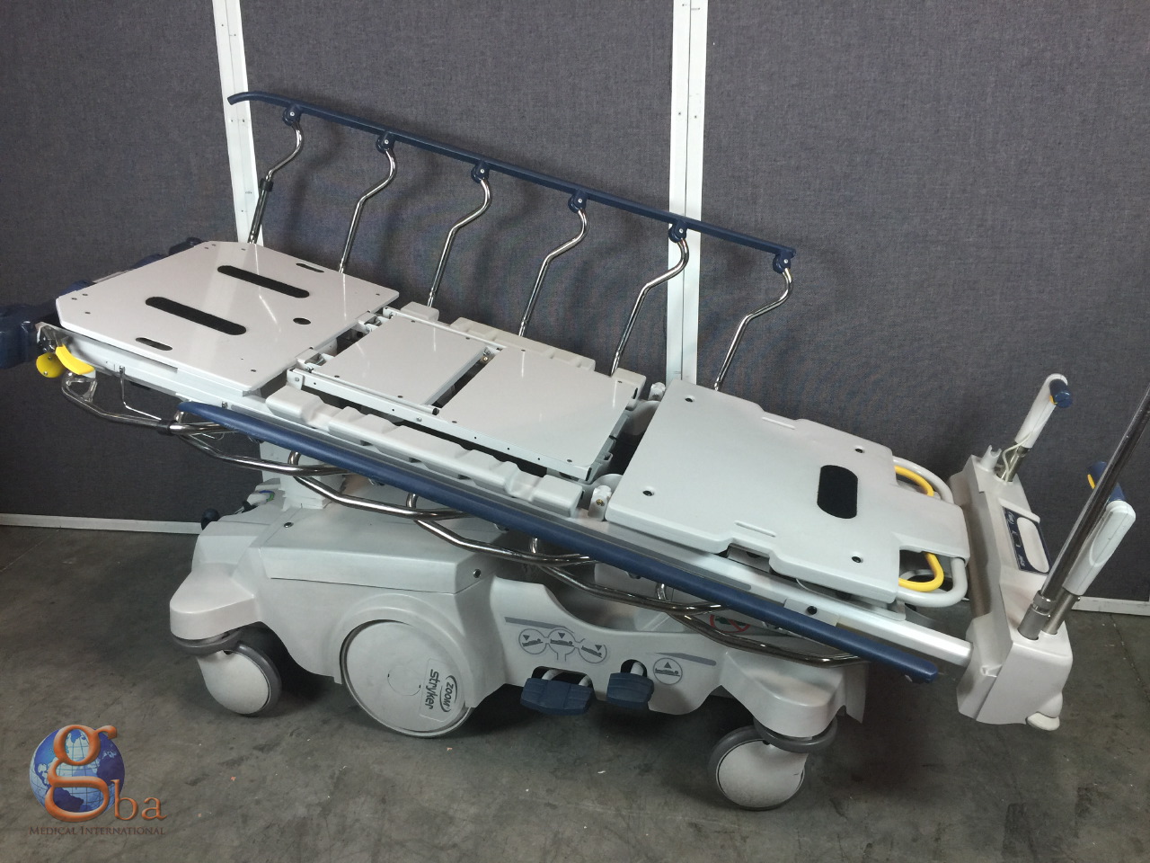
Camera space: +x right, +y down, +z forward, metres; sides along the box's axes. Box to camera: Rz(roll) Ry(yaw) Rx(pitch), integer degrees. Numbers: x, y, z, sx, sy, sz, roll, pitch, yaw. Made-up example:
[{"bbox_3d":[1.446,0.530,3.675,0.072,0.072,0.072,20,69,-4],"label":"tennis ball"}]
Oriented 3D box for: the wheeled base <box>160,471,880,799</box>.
[{"bbox_3d":[-0.126,0.404,2.307,1.560,0.480,0.710,5,25,15],"label":"wheeled base"}]

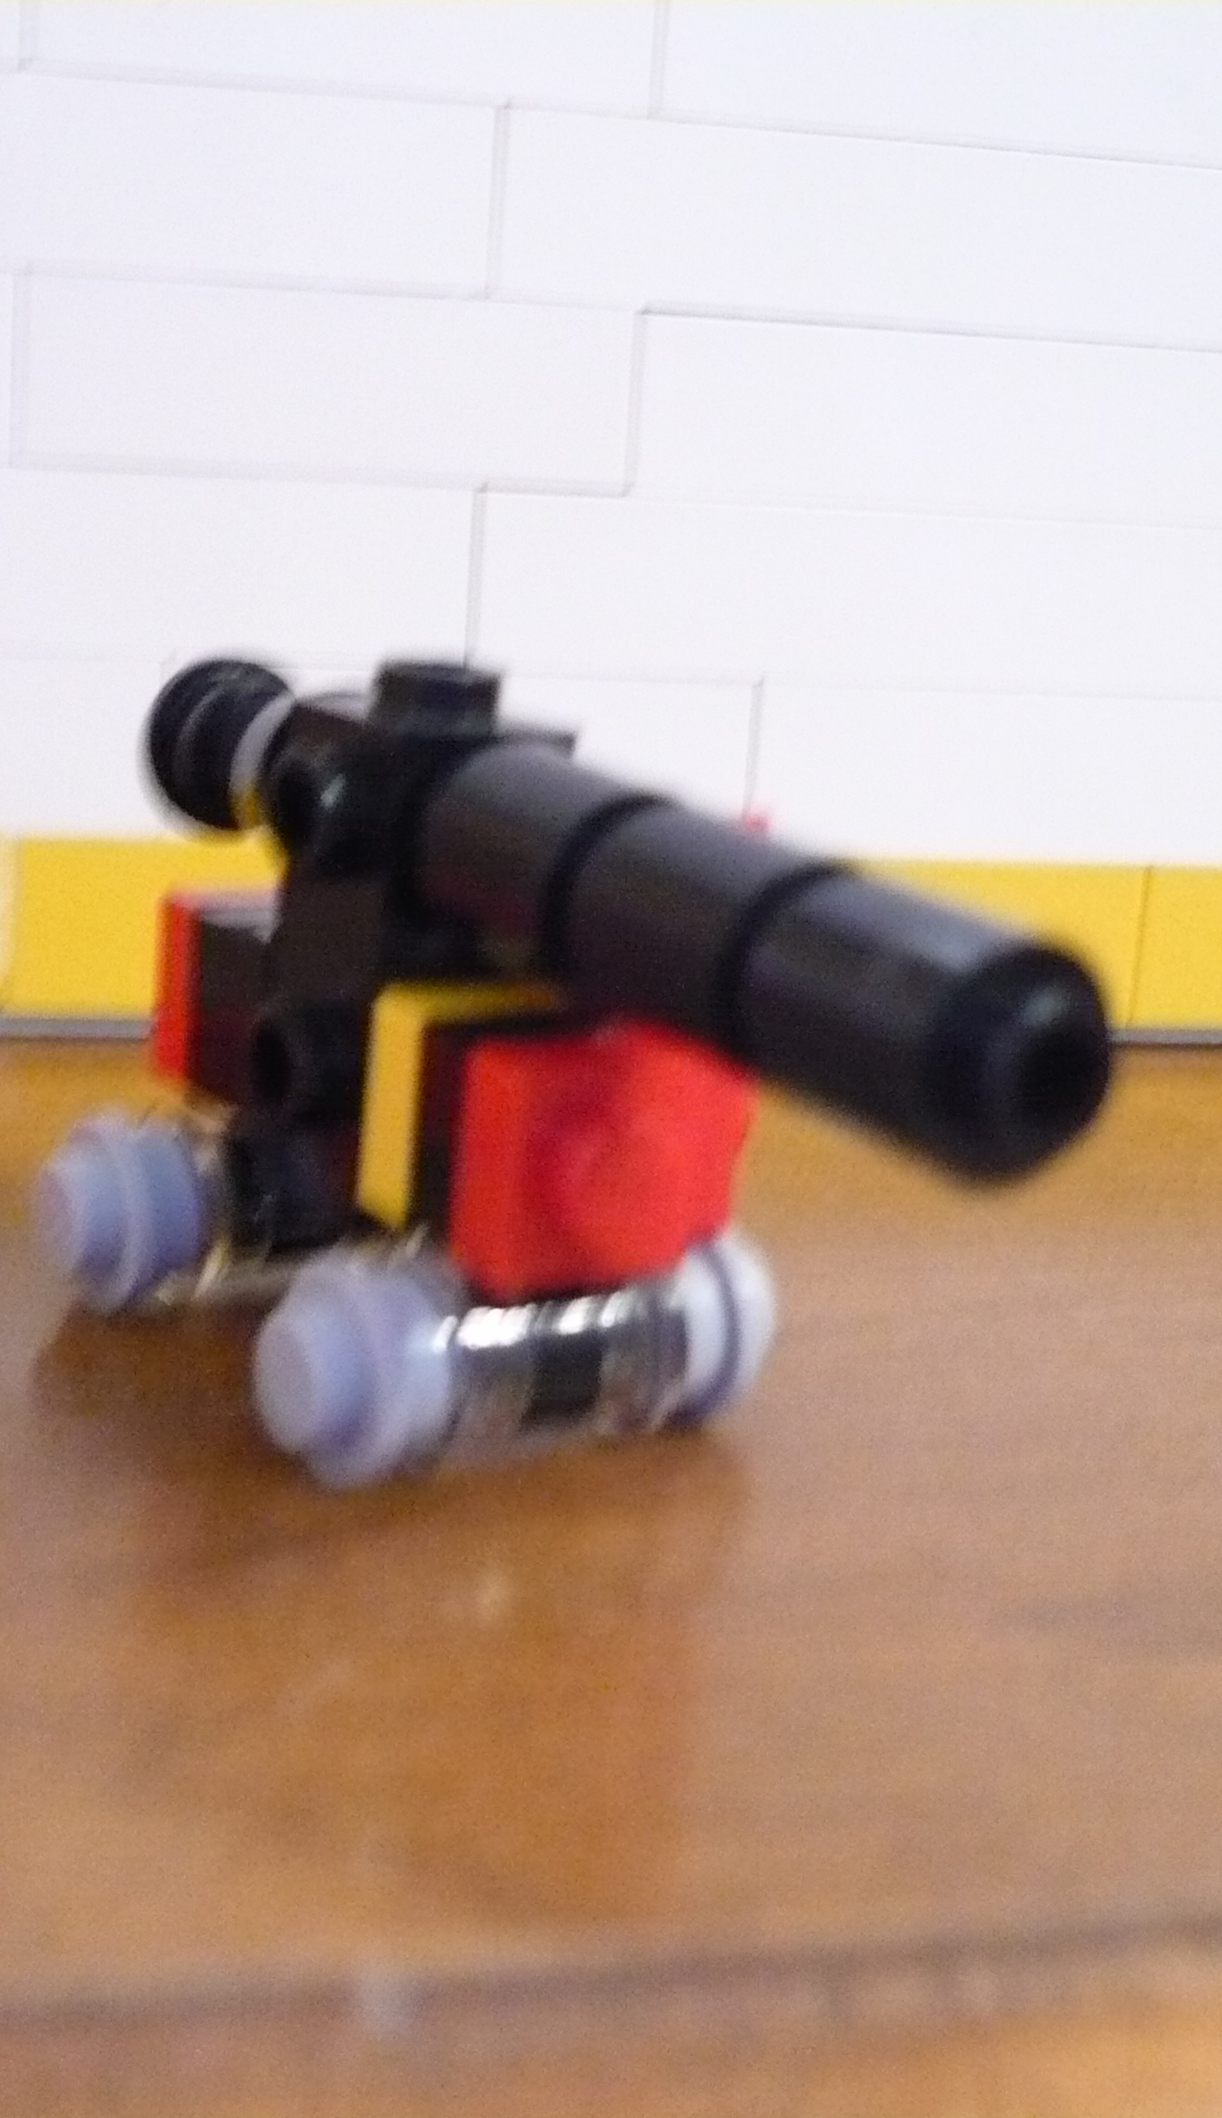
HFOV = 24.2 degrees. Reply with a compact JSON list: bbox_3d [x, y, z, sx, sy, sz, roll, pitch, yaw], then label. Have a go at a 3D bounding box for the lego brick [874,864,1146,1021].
[{"bbox_3d":[0.014,-0.008,0.165,0.032,0.010,0.008,0,15,-13],"label":"lego brick"}]

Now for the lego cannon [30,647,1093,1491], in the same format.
[{"bbox_3d":[-0.004,0.000,0.110,0.020,0.028,0.050,-10,23,-37],"label":"lego cannon"}]

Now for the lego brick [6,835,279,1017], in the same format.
[{"bbox_3d":[-0.017,-0.008,0.158,0.032,0.010,0.008,0,15,-13],"label":"lego brick"}]

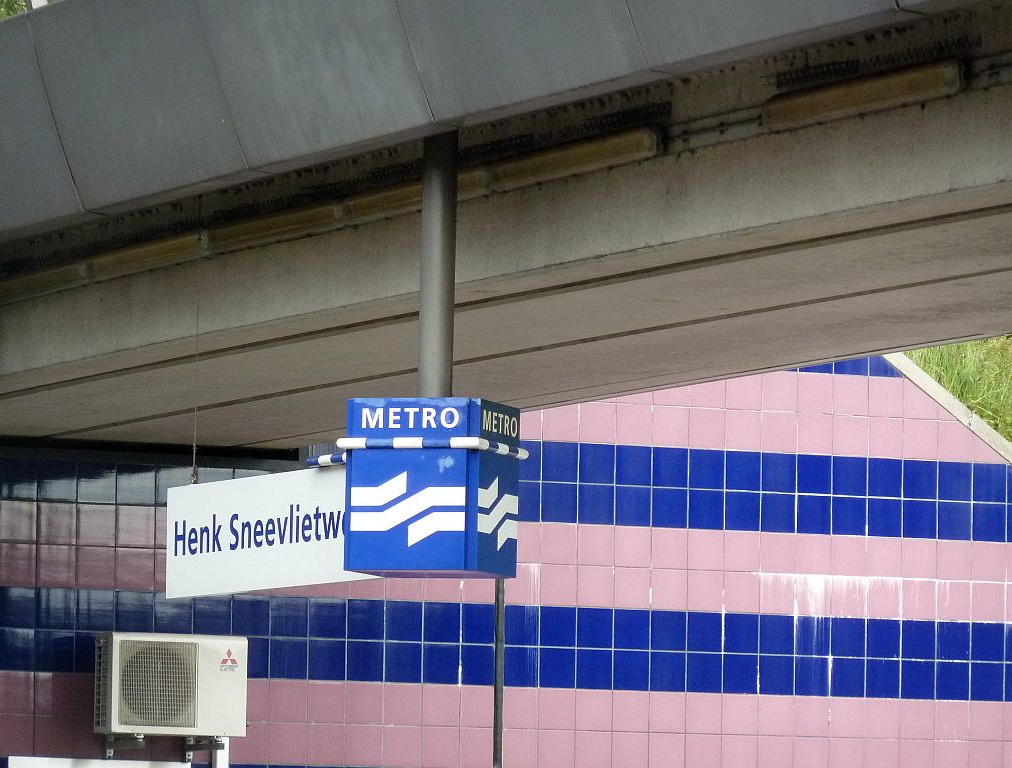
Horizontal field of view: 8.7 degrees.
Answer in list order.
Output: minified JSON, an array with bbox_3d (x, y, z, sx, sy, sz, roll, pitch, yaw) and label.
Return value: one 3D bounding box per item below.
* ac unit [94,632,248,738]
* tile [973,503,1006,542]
[{"bbox_3d":[-1.835,1.665,36.378,0.810,0.574,0.270,3,-5,-27],"label":"ac unit"},{"bbox_3d":[2.841,0.816,39.176,0.233,0.230,0.012,3,-5,-27],"label":"tile"}]

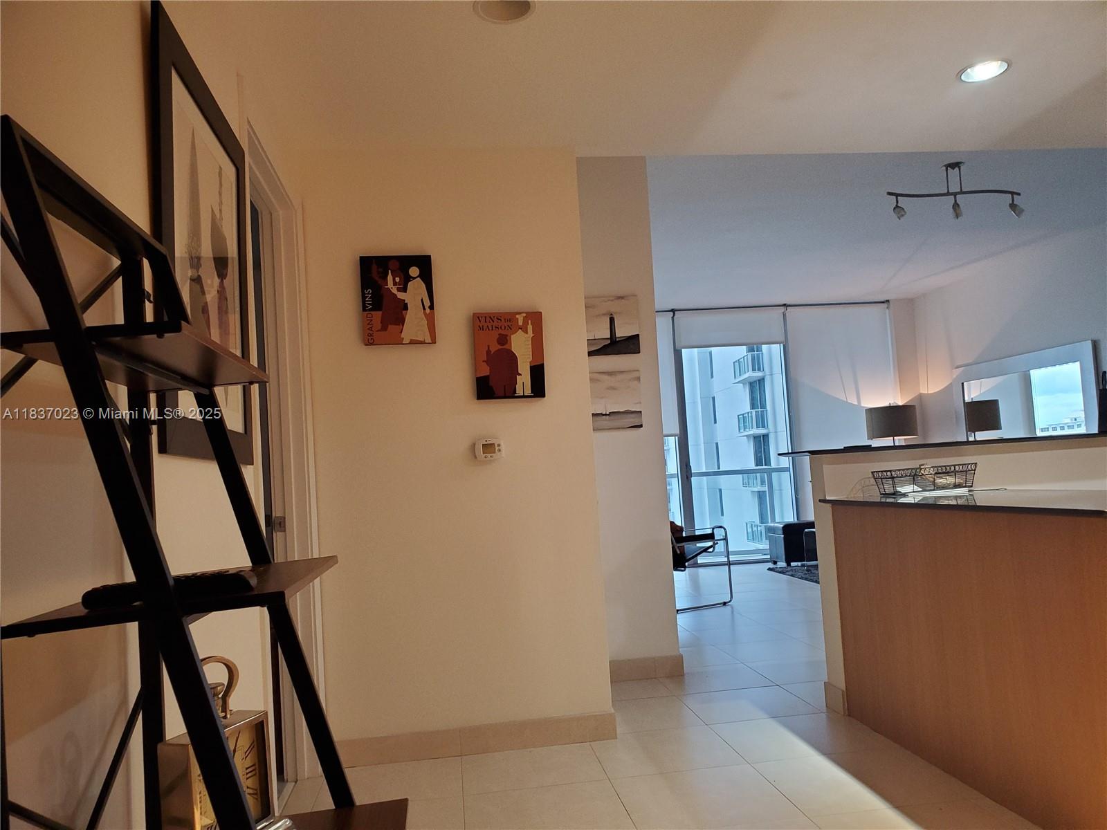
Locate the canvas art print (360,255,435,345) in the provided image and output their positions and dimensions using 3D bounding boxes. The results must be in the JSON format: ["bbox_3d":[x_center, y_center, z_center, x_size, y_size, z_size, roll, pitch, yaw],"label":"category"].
[{"bbox_3d":[-0.635,-0.467,3.409,0.283,0.364,0.025,-3,-4,-7],"label":"canvas art print"}]

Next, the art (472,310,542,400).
[{"bbox_3d":[-0.183,-0.244,3.447,0.281,0.358,0.025,-3,-4,-7],"label":"art"}]

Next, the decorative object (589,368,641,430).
[{"bbox_3d":[0.309,-0.077,4.320,0.300,0.309,0.030,-3,-4,-8],"label":"decorative object"}]

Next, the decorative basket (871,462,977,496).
[{"bbox_3d":[1.465,0.258,3.297,0.335,0.101,0.210,-3,-4,-8],"label":"decorative basket"}]

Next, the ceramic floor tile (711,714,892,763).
[{"bbox_3d":[0.912,1.245,3.207,0.500,0.010,0.492,-3,-4,-8],"label":"ceramic floor tile"}]

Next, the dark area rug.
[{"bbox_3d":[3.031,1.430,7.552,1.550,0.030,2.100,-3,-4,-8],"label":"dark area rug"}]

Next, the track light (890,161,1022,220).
[{"bbox_3d":[2.477,-1.385,5.134,0.879,0.358,0.140,-3,-4,-7],"label":"track light"}]

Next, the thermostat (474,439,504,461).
[{"bbox_3d":[-0.261,0.143,3.401,0.118,0.084,0.030,-3,-4,-7],"label":"thermostat"}]

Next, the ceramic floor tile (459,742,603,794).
[{"bbox_3d":[-0.082,1.292,3.057,0.500,0.010,0.450,-3,-4,-8],"label":"ceramic floor tile"}]

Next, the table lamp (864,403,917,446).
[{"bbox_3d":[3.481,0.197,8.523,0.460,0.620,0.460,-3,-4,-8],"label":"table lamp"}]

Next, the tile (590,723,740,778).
[{"bbox_3d":[0.414,1.269,3.141,0.500,0.010,0.492,-3,-4,-8],"label":"tile"}]

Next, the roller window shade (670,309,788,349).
[{"bbox_3d":[1.942,-0.965,9.111,1.283,0.445,0.060,-3,-4,-8],"label":"roller window shade"}]

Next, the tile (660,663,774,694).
[{"bbox_3d":[0.789,1.325,4.166,0.500,0.010,0.492,-3,-4,-8],"label":"tile"}]

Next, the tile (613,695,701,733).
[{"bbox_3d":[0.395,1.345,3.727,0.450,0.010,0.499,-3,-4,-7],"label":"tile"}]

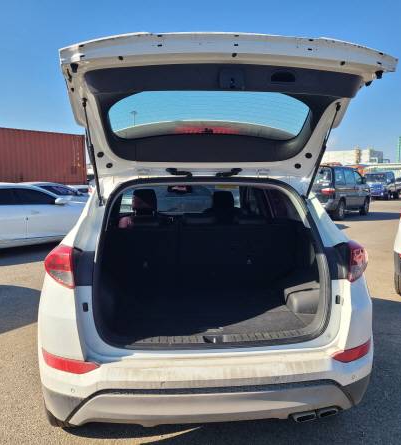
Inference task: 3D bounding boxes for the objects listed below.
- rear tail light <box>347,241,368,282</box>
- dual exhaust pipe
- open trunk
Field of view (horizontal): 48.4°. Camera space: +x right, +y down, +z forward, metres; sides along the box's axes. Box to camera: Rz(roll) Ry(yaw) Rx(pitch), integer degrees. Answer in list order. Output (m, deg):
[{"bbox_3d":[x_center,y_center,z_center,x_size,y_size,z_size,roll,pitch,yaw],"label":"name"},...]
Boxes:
[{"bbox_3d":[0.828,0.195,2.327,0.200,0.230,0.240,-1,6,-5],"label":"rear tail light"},{"bbox_3d":[0.562,0.946,2.251,0.250,0.065,0.160,-1,6,-5],"label":"dual exhaust pipe"},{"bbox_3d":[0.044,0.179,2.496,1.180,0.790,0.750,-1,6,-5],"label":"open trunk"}]

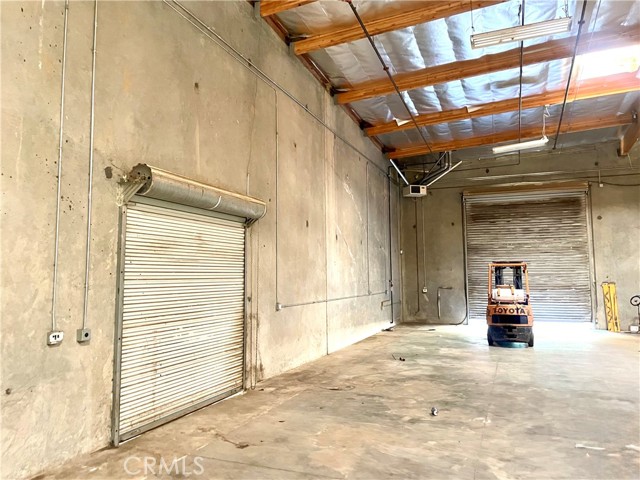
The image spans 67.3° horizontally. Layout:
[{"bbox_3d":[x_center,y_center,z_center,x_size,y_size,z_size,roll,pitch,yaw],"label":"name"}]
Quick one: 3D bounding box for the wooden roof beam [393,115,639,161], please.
[{"bbox_3d":[5.868,-3.324,15.573,7.323,0.376,0.128,-5,-6,21],"label":"wooden roof beam"}]

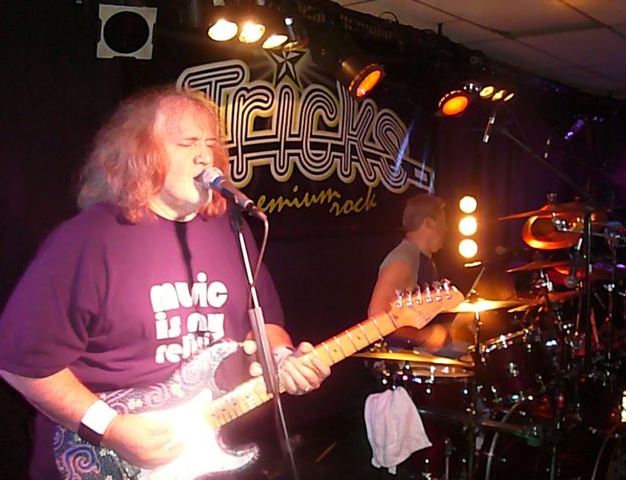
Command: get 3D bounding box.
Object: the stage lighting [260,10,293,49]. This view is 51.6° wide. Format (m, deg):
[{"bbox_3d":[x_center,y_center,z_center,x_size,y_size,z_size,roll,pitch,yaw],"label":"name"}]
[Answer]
[{"bbox_3d":[-0.166,-0.912,2.830,0.120,0.140,0.120,-35,-14,30],"label":"stage lighting"}]

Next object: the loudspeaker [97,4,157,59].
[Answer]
[{"bbox_3d":[-0.722,-0.821,2.468,0.207,0.207,0.180,-3,35,-24],"label":"loudspeaker"}]

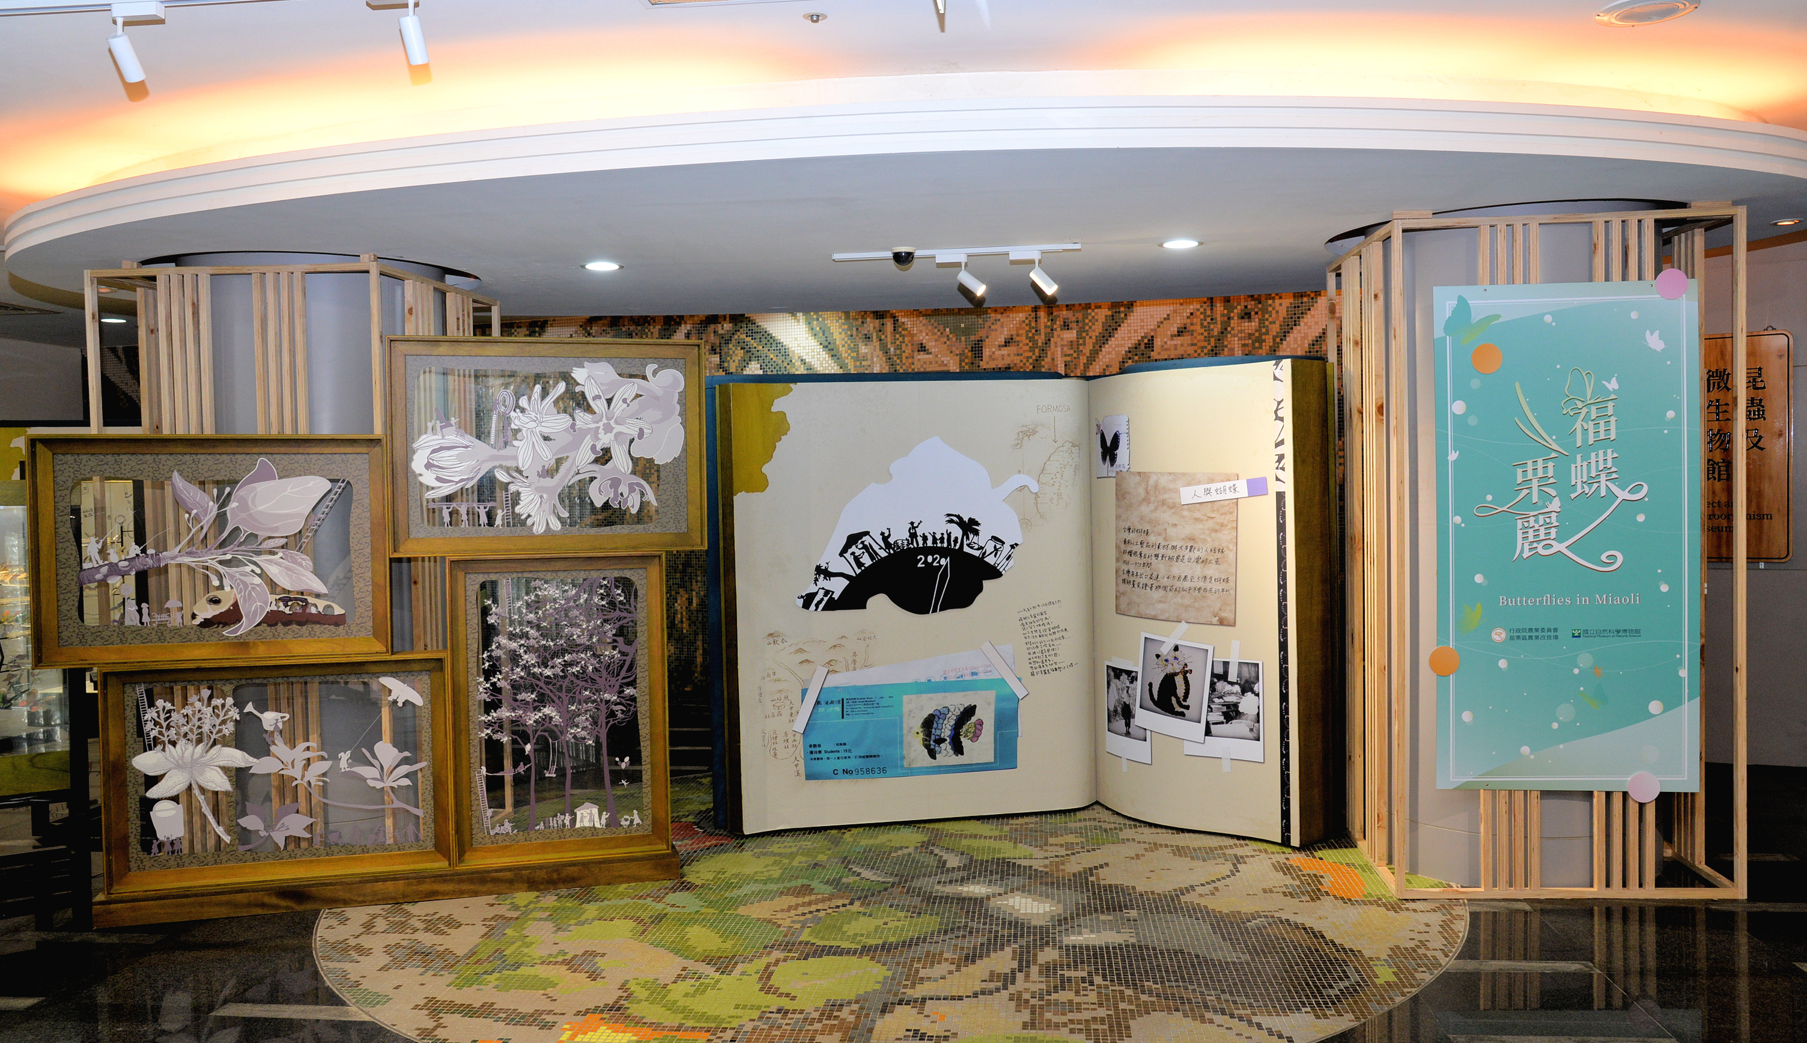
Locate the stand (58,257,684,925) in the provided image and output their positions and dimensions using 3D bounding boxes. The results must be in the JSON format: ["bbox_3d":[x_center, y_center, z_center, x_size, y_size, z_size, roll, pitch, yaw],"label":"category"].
[{"bbox_3d":[-1.963,0.363,5.377,2.396,2.120,0.320,-1,2,-13],"label":"stand"}]

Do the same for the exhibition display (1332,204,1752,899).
[{"bbox_3d":[2.427,0.108,5.571,1.206,2.457,1.170,-1,2,6],"label":"exhibition display"}]

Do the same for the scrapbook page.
[{"bbox_3d":[0.509,0.340,6.377,2.730,2.020,0.818,-1,2,9],"label":"scrapbook page"}]

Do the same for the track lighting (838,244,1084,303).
[{"bbox_3d":[0.215,-0.999,5.673,1.000,0.195,0.110,-1,2,8],"label":"track lighting"}]

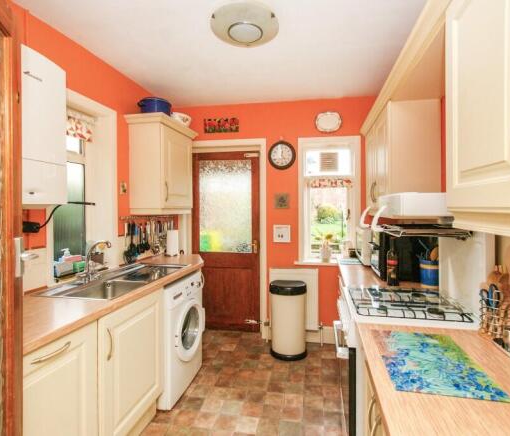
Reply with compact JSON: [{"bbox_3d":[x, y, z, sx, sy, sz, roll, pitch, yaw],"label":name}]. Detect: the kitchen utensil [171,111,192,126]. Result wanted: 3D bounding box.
[{"bbox_3d":[-0.748,-0.910,2.685,0.230,0.140,0.230,0,2,13],"label":"kitchen utensil"}]

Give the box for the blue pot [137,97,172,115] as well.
[{"bbox_3d":[-0.864,-0.897,2.374,0.290,0.160,0.260,0,2,13],"label":"blue pot"}]

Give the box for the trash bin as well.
[{"bbox_3d":[0.326,0.953,2.608,0.340,0.670,0.340,0,2,9],"label":"trash bin"}]

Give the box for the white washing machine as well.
[{"bbox_3d":[-0.768,0.877,2.159,0.570,0.845,0.590,0,2,13],"label":"white washing machine"}]

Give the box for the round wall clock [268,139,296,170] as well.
[{"bbox_3d":[0.276,-0.630,2.765,0.285,0.290,0.045,0,2,9],"label":"round wall clock"}]

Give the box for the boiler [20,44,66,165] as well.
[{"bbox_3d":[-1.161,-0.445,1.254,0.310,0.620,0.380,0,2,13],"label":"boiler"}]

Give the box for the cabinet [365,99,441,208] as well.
[{"bbox_3d":[1.084,-0.384,2.106,0.300,0.700,0.900,0,2,13],"label":"cabinet"}]

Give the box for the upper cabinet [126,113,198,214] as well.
[{"bbox_3d":[-0.824,-0.440,2.511,0.360,0.800,0.610,0,2,13],"label":"upper cabinet"}]

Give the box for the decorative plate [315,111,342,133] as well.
[{"bbox_3d":[0.726,-0.943,2.684,0.255,0.205,0.030,0,2,9],"label":"decorative plate"}]

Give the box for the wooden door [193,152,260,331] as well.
[{"bbox_3d":[-0.326,0.275,3.062,0.770,2.000,0.050,0,2,9],"label":"wooden door"}]

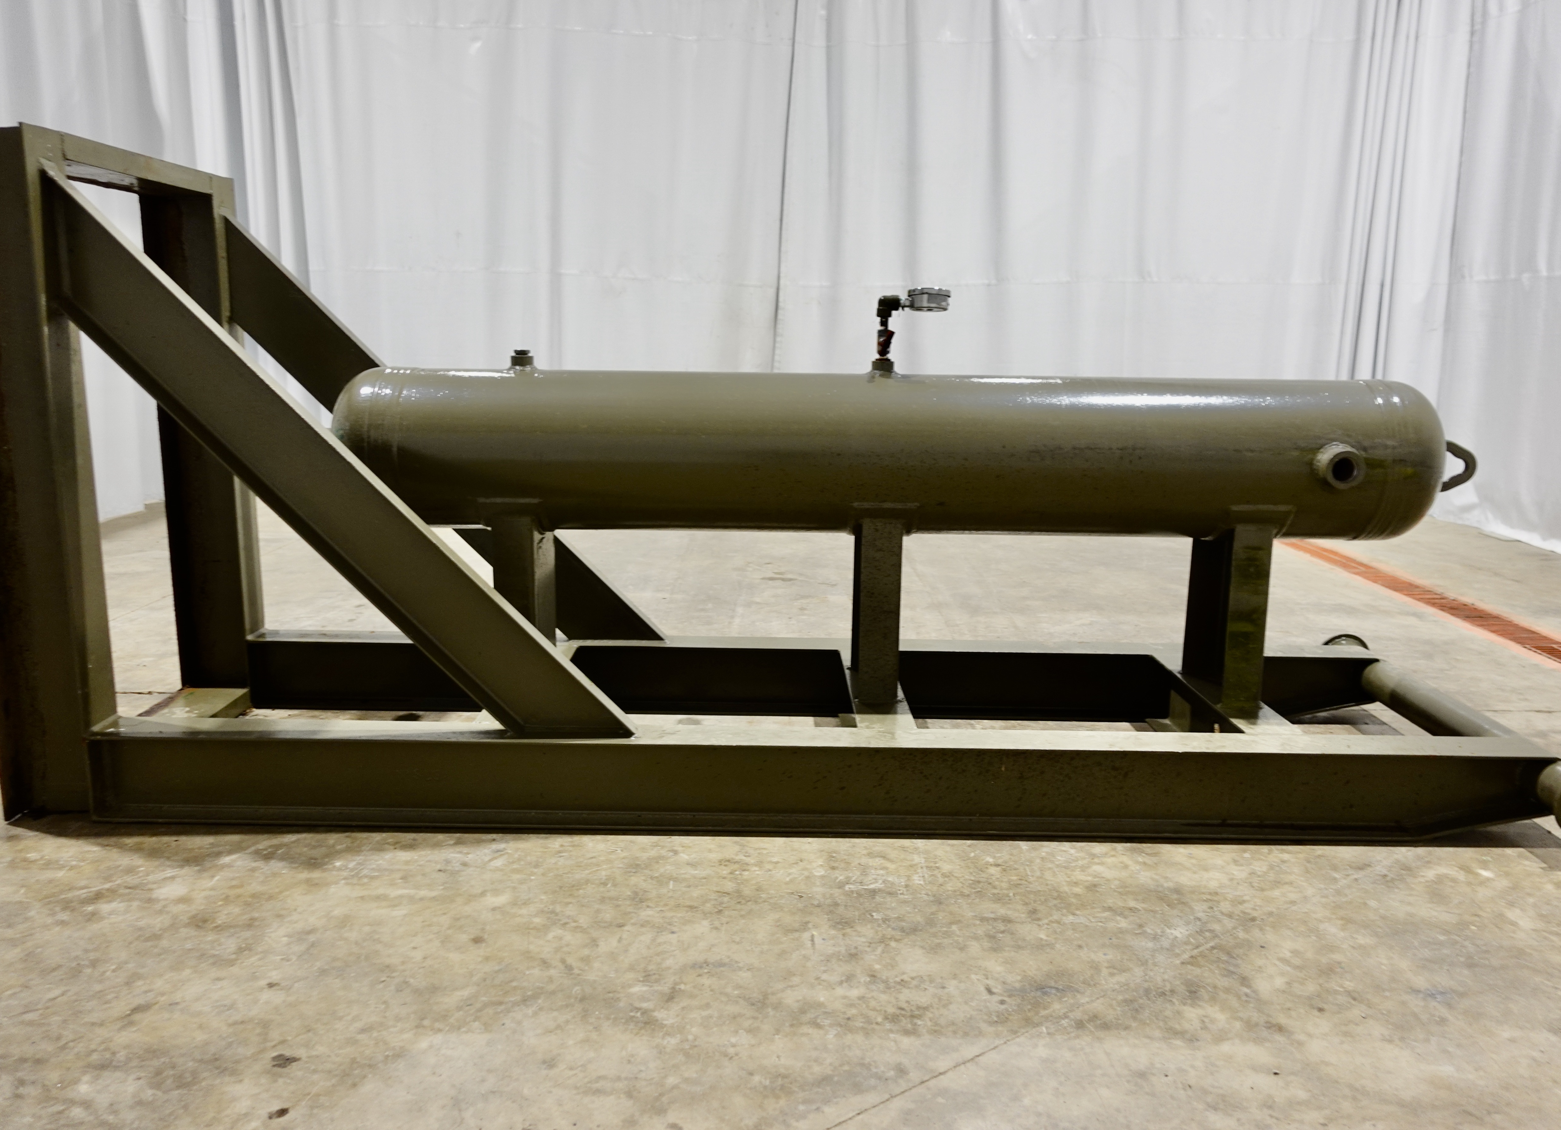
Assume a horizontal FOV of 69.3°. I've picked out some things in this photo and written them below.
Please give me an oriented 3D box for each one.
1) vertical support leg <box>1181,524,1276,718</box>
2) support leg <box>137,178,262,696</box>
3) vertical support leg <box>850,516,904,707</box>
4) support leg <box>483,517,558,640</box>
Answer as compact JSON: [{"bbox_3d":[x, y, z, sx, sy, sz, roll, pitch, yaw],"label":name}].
[{"bbox_3d":[1.172,0.111,2.962,0.101,0.458,0.260,1,12,-1],"label":"vertical support leg"},{"bbox_3d":[-1.635,-0.325,3.228,0.202,1.481,0.131,1,12,-1],"label":"support leg"},{"bbox_3d":[0.251,0.093,2.944,0.101,0.458,0.260,1,12,-1],"label":"vertical support leg"},{"bbox_3d":[-0.659,0.076,2.925,0.101,0.458,0.260,1,12,-1],"label":"support leg"}]

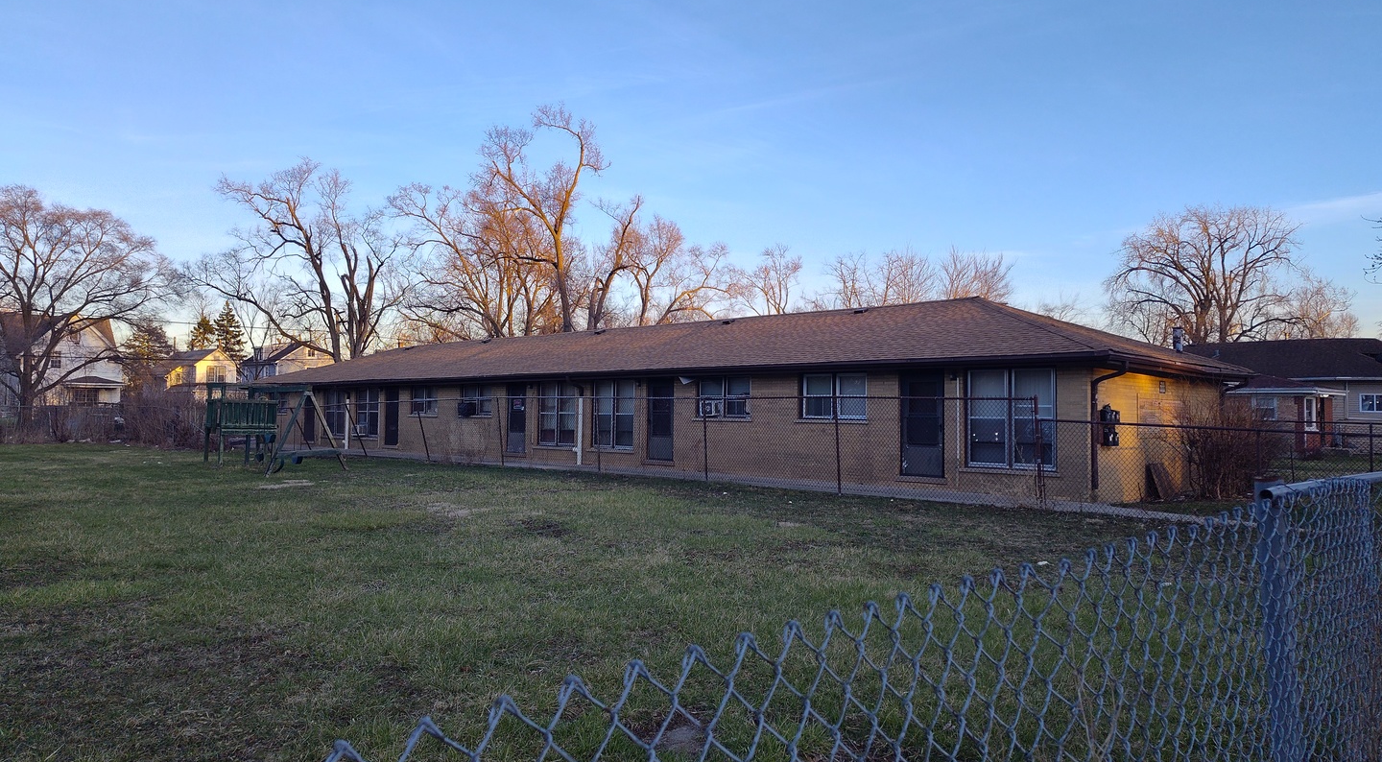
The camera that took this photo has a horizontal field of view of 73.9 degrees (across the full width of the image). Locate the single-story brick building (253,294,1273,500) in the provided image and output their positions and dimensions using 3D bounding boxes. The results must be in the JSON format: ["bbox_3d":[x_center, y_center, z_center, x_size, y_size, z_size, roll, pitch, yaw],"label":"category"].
[{"bbox_3d":[-3.083,0.420,31.679,37.100,4.370,9.380,-1,-3,44],"label":"single-story brick building"}]

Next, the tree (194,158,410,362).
[{"bbox_3d":[-24.737,-5.354,58.189,13.639,17.429,13.639,2,-2,-23],"label":"tree"}]

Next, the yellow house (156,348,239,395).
[{"bbox_3d":[-48.248,0.551,88.204,8.800,7.380,6.200,-1,-3,44],"label":"yellow house"}]

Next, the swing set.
[{"bbox_3d":[-10.405,1.097,22.488,5.200,2.080,1.950,-1,-3,44],"label":"swing set"}]

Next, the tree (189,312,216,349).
[{"bbox_3d":[-59.656,-1.658,112.115,4.300,13.391,4.300,2,-3,-28],"label":"tree"}]

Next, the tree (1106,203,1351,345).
[{"bbox_3d":[36.448,-3.803,62.206,16.052,16.343,16.052,-1,-3,30],"label":"tree"}]

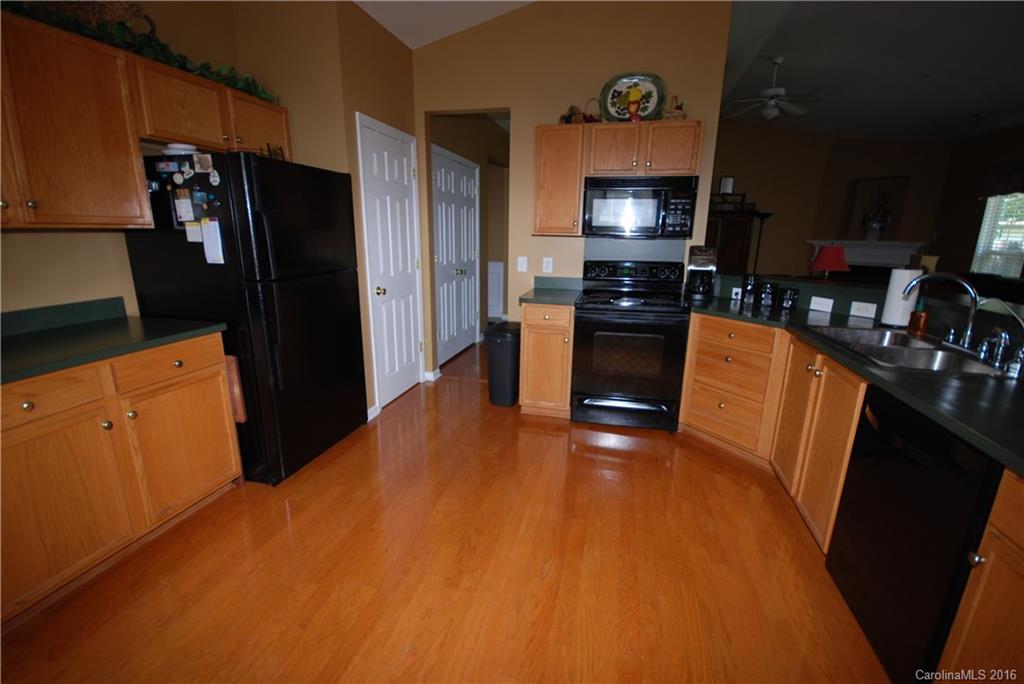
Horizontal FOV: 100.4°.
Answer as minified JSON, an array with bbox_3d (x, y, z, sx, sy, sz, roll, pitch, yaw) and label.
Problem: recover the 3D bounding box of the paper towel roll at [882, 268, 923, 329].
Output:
[{"bbox_3d":[1.990,-0.218,2.183,0.122,0.295,0.122,-7,16,-29],"label":"paper towel roll"}]

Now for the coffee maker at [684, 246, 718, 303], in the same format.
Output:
[{"bbox_3d":[1.335,-0.471,3.021,0.190,0.370,0.250,7,15,24],"label":"coffee maker"}]

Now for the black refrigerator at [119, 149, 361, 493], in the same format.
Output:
[{"bbox_3d":[-1.524,-0.159,2.628,0.780,1.715,0.780,5,15,13],"label":"black refrigerator"}]

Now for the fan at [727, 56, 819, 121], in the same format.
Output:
[{"bbox_3d":[3.219,-3.098,5.213,1.140,0.710,1.140,5,14,15],"label":"fan"}]

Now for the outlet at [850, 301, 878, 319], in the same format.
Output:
[{"bbox_3d":[2.025,-0.185,2.454,0.012,0.073,0.117,-8,17,-30],"label":"outlet"}]

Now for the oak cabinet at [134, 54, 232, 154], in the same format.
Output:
[{"bbox_3d":[-1.754,-1.167,2.151,0.320,0.370,0.510,5,14,15],"label":"oak cabinet"}]

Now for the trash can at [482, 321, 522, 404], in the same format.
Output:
[{"bbox_3d":[-0.066,0.182,3.547,0.260,0.630,0.310,2,14,3],"label":"trash can"}]

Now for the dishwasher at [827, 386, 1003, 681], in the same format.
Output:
[{"bbox_3d":[1.512,0.656,1.342,0.600,0.850,0.600,5,15,13],"label":"dishwasher"}]

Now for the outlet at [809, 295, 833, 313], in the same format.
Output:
[{"bbox_3d":[1.910,-0.229,2.629,0.012,0.076,0.120,-7,16,-29],"label":"outlet"}]

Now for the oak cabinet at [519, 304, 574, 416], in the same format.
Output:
[{"bbox_3d":[0.327,0.097,3.432,0.385,0.876,0.610,5,15,13],"label":"oak cabinet"}]

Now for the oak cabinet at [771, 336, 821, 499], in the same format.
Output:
[{"bbox_3d":[1.739,0.425,2.169,0.600,0.826,0.410,5,15,13],"label":"oak cabinet"}]

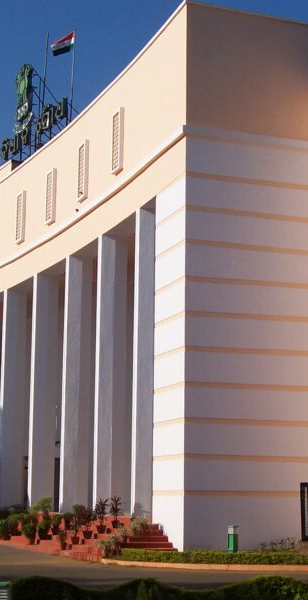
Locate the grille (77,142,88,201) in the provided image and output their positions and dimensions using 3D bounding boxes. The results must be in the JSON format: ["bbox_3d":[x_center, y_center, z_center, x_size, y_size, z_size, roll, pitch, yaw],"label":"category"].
[{"bbox_3d":[-2.494,-4.490,37.063,0.130,2.025,0.880,5,-11,-23],"label":"grille"}]

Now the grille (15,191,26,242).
[{"bbox_3d":[-5.283,-3.285,42.321,0.141,2.005,0.710,6,-12,-27],"label":"grille"}]

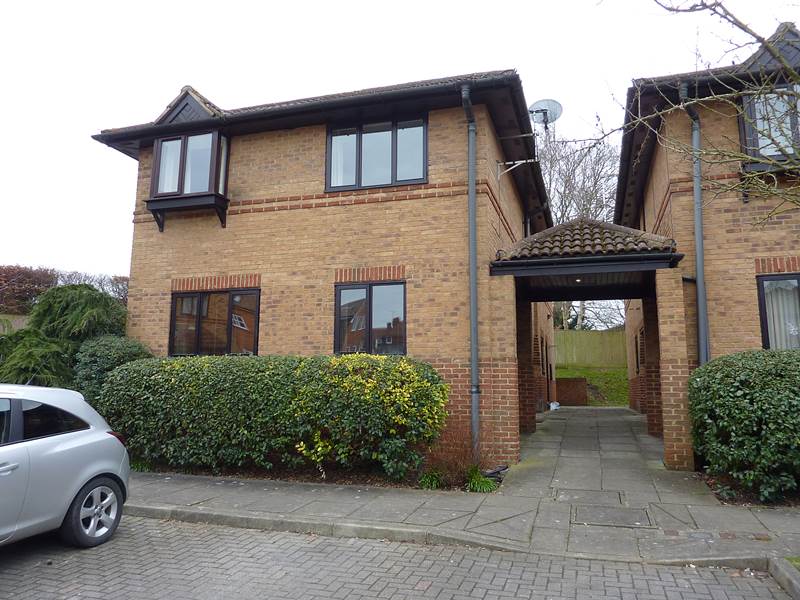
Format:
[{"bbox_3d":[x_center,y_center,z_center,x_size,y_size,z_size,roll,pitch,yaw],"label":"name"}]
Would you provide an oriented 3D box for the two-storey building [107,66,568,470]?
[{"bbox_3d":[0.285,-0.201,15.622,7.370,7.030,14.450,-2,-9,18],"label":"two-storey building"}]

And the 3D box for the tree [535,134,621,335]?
[{"bbox_3d":[10.462,-2.888,33.129,7.000,13.800,7.000,-2,-9,18],"label":"tree"}]

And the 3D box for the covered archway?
[{"bbox_3d":[2.863,0.559,8.915,2.600,3.660,3.100,-2,-9,18],"label":"covered archway"}]

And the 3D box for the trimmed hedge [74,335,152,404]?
[{"bbox_3d":[-4.486,1.469,8.987,1.700,1.870,1.500,-2,-9,18],"label":"trimmed hedge"}]

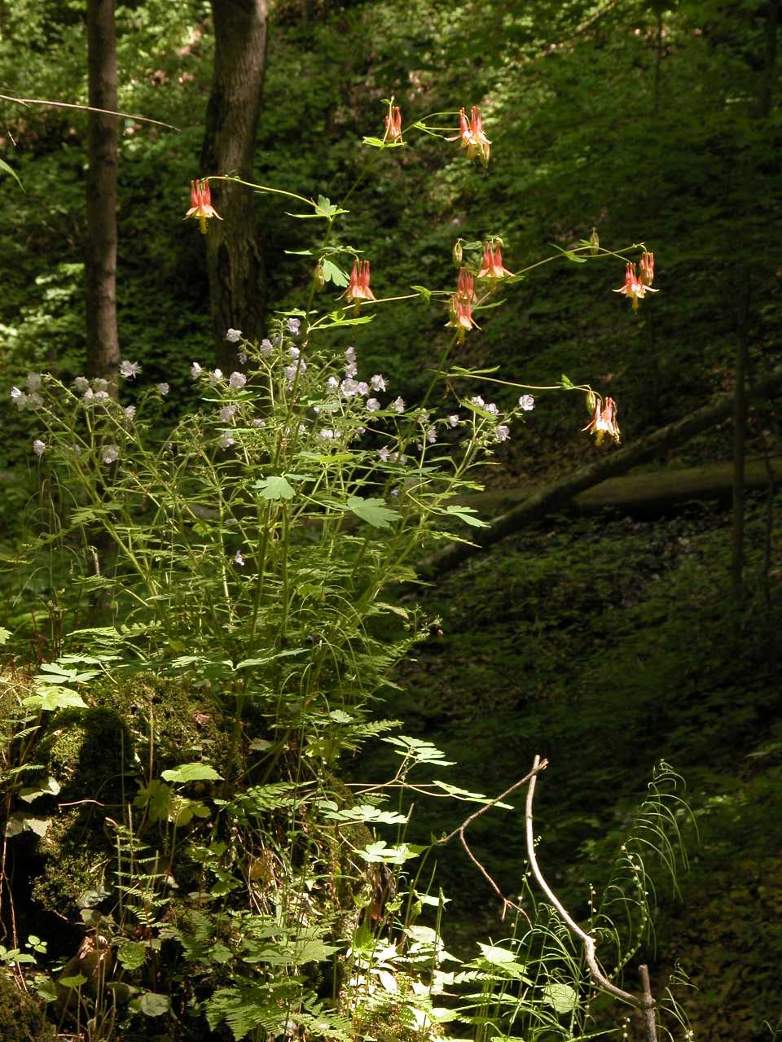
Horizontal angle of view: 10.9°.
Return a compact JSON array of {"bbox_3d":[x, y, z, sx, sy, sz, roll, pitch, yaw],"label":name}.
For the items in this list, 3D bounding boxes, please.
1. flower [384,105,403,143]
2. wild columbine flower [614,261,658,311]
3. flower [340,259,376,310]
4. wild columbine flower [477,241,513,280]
[{"bbox_3d":[0.002,-0.298,3.080,0.015,0.028,0.015,0,4,0],"label":"flower"},{"bbox_3d":[0.182,-0.174,3.050,0.034,0.038,0.033,0,4,0],"label":"wild columbine flower"},{"bbox_3d":[-0.023,-0.175,3.050,0.028,0.038,0.027,0,4,0],"label":"flower"},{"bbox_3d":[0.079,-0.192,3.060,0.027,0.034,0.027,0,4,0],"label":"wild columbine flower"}]

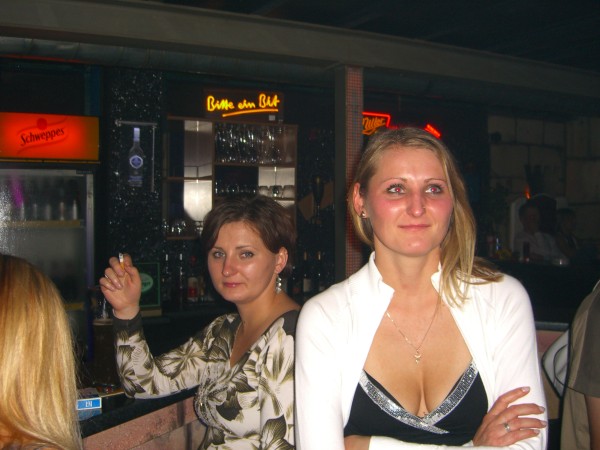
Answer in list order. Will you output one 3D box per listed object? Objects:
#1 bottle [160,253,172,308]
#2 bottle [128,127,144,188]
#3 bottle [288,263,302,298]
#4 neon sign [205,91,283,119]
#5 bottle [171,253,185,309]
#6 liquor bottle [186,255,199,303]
[{"bbox_3d":[-0.770,0.323,3.800,0.074,0.310,0.074,0,0,-22],"label":"bottle"},{"bbox_3d":[-0.938,-0.386,3.780,0.082,0.342,0.080,0,0,-22],"label":"bottle"},{"bbox_3d":[-0.028,0.347,4.080,0.078,0.240,0.078,0,0,-22],"label":"bottle"},{"bbox_3d":[-0.353,-0.752,4.120,0.500,0.170,0.050,0,0,-22],"label":"neon sign"},{"bbox_3d":[-0.707,0.323,3.800,0.076,0.310,0.076,0,0,-22],"label":"bottle"},{"bbox_3d":[-0.640,0.320,3.920,0.071,0.278,0.071,0,0,-22],"label":"liquor bottle"}]

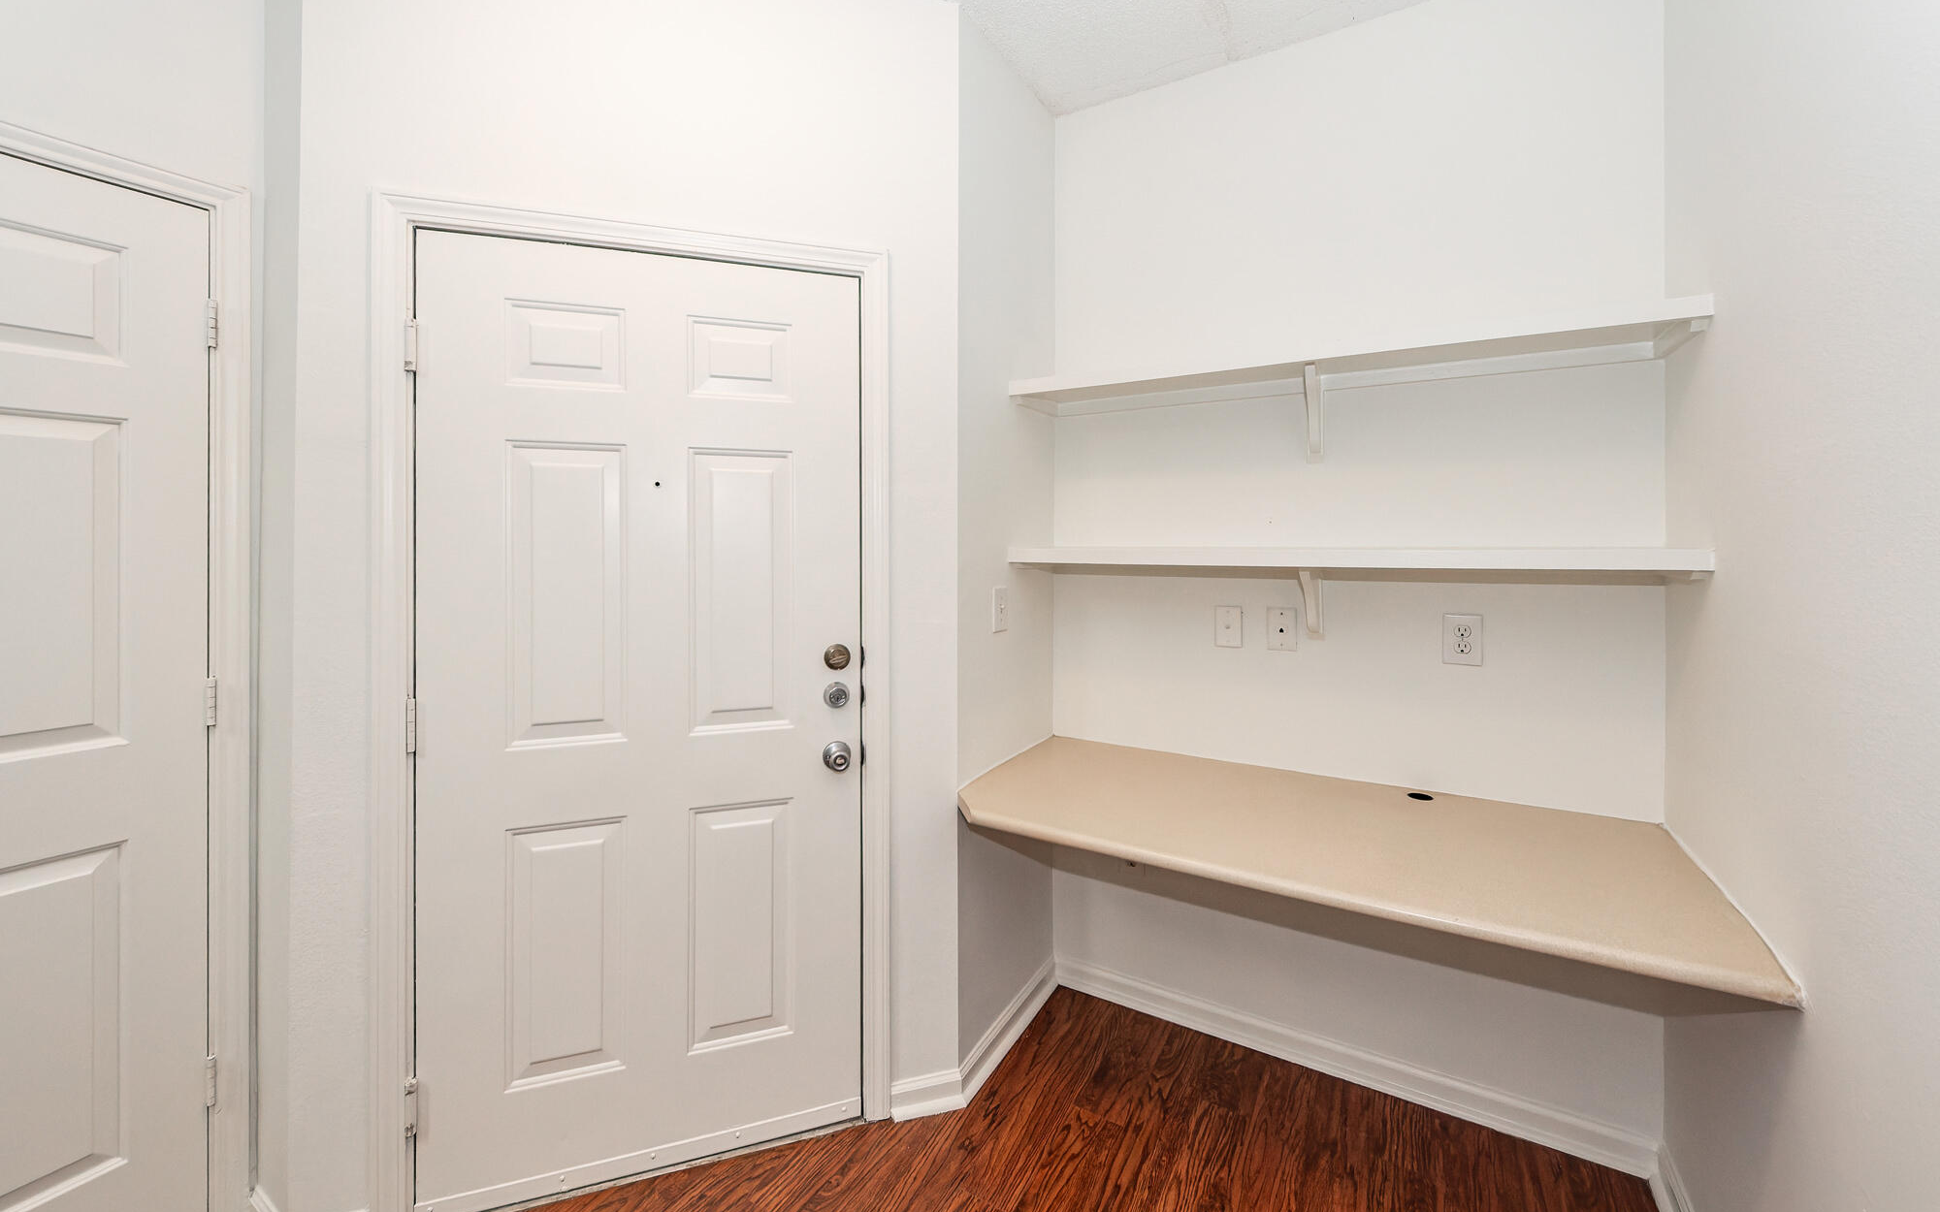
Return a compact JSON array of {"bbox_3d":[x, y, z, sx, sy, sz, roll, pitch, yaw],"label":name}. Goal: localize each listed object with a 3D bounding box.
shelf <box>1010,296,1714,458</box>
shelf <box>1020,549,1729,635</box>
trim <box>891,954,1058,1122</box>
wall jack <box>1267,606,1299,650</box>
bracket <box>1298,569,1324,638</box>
[{"bbox_3d":[0.803,-0.488,1.620,1.385,0.233,0.290,2,4,31],"label":"shelf"},{"bbox_3d":[0.803,-0.021,1.620,1.385,0.240,0.290,2,4,31],"label":"shelf"},{"bbox_3d":[0.048,1.173,1.800,0.145,0.080,0.670,2,3,32],"label":"trim"},{"bbox_3d":[0.848,0.062,1.757,0.072,0.115,0.008,1,3,29],"label":"wall jack"},{"bbox_3d":[0.863,-0.001,1.623,0.042,0.195,0.235,1,3,30],"label":"bracket"}]

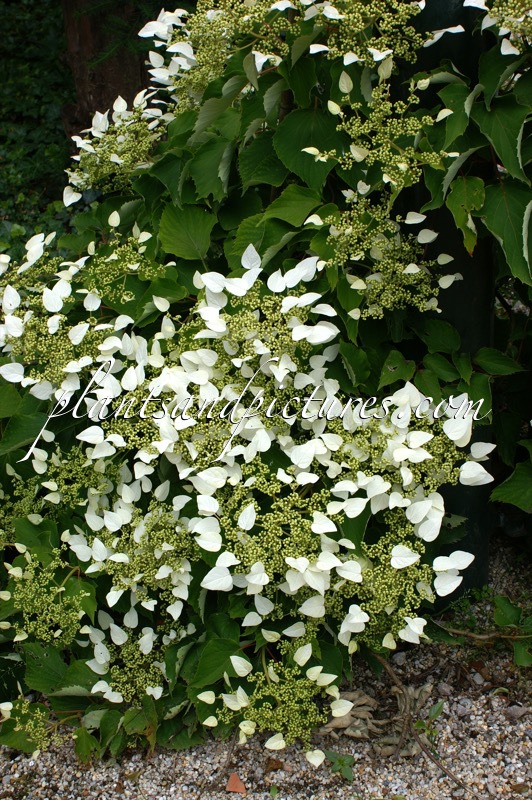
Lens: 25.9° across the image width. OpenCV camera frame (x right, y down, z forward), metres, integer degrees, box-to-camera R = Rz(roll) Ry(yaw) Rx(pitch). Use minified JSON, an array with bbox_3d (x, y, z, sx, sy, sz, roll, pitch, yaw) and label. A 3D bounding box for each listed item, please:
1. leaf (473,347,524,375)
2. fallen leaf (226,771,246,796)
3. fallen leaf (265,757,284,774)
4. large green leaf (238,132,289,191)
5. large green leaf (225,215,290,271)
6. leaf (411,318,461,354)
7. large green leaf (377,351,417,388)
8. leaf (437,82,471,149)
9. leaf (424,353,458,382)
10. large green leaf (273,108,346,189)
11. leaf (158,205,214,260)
[{"bbox_3d":[0.393,-0.067,1.950,0.090,0.025,0.055,9,53,-1],"label":"leaf"},{"bbox_3d":[-0.051,0.664,2.000,0.035,0.008,0.048,-2,21,-2],"label":"fallen leaf"},{"bbox_3d":[0.014,0.611,1.930,0.034,0.012,0.038,0,15,0],"label":"fallen leaf"},{"bbox_3d":[-0.004,-0.385,1.880,0.085,0.110,0.030,25,-8,10],"label":"large green leaf"},{"bbox_3d":[-0.012,-0.250,1.820,0.107,0.035,0.110,6,57,4],"label":"large green leaf"},{"bbox_3d":[0.289,-0.108,1.970,0.085,0.025,0.065,11,64,6],"label":"leaf"},{"bbox_3d":[0.220,-0.051,1.930,0.060,0.022,0.072,27,69,11],"label":"large green leaf"},{"bbox_3d":[0.294,-0.444,1.800,0.052,0.105,0.030,14,-6,23],"label":"leaf"},{"bbox_3d":[0.292,-0.054,1.930,0.070,0.020,0.045,34,62,13],"label":"leaf"},{"bbox_3d":[0.070,-0.401,1.850,0.120,0.137,0.030,-3,-17,-4],"label":"large green leaf"},{"bbox_3d":[-0.126,-0.270,1.850,0.092,0.025,0.105,-20,61,-8],"label":"leaf"}]

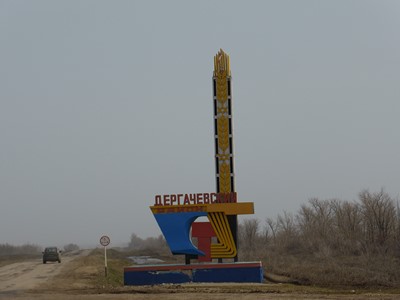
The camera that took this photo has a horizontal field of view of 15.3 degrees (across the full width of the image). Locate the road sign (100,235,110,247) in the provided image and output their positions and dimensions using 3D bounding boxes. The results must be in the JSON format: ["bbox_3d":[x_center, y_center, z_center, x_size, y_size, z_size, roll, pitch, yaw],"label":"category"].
[{"bbox_3d":[-6.403,6.180,101.000,0.690,0.690,0.050,-2,-4,-4],"label":"road sign"}]

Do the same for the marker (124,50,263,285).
[{"bbox_3d":[-0.391,0.873,73.506,6.650,11.350,2.300,-2,-4,5],"label":"marker"}]

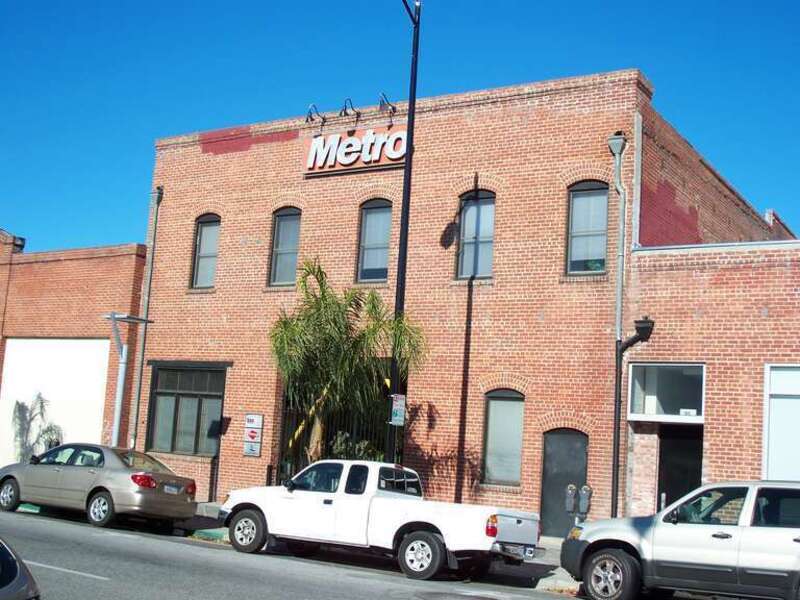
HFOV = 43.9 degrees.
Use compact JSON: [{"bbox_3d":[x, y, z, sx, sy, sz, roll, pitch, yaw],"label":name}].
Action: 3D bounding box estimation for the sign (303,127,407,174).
[{"bbox_3d":[-1.077,-3.384,22.570,2.945,0.993,0.200,-1,-9,32],"label":"sign"}]

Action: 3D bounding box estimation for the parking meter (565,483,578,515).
[{"bbox_3d":[2.548,2.946,14.744,0.160,0.468,0.130,-1,-9,32],"label":"parking meter"}]

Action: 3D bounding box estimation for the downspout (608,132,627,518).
[{"bbox_3d":[4.001,0.730,18.616,0.373,8.011,0.240,-1,-9,32],"label":"downspout"}]

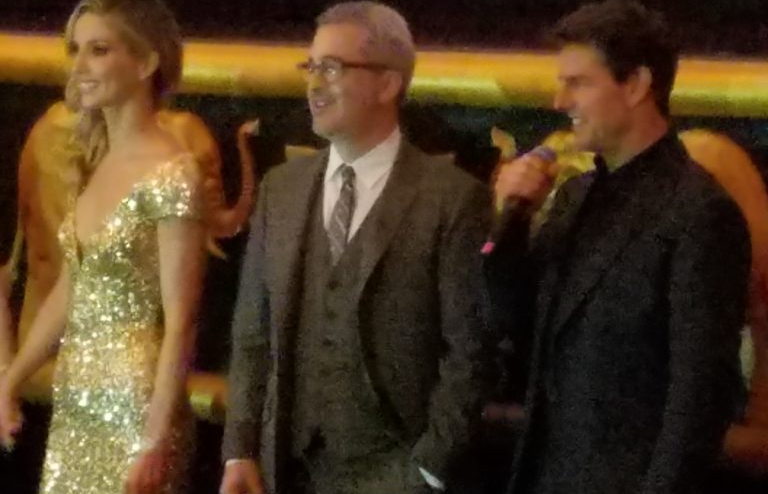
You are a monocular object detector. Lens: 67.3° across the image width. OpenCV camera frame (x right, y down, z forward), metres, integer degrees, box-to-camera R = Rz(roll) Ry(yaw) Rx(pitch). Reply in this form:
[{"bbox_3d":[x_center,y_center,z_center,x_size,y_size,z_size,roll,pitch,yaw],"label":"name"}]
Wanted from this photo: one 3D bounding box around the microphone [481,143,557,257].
[{"bbox_3d":[0.238,-0.083,1.030,0.050,0.240,0.050,28,-12,16],"label":"microphone"}]

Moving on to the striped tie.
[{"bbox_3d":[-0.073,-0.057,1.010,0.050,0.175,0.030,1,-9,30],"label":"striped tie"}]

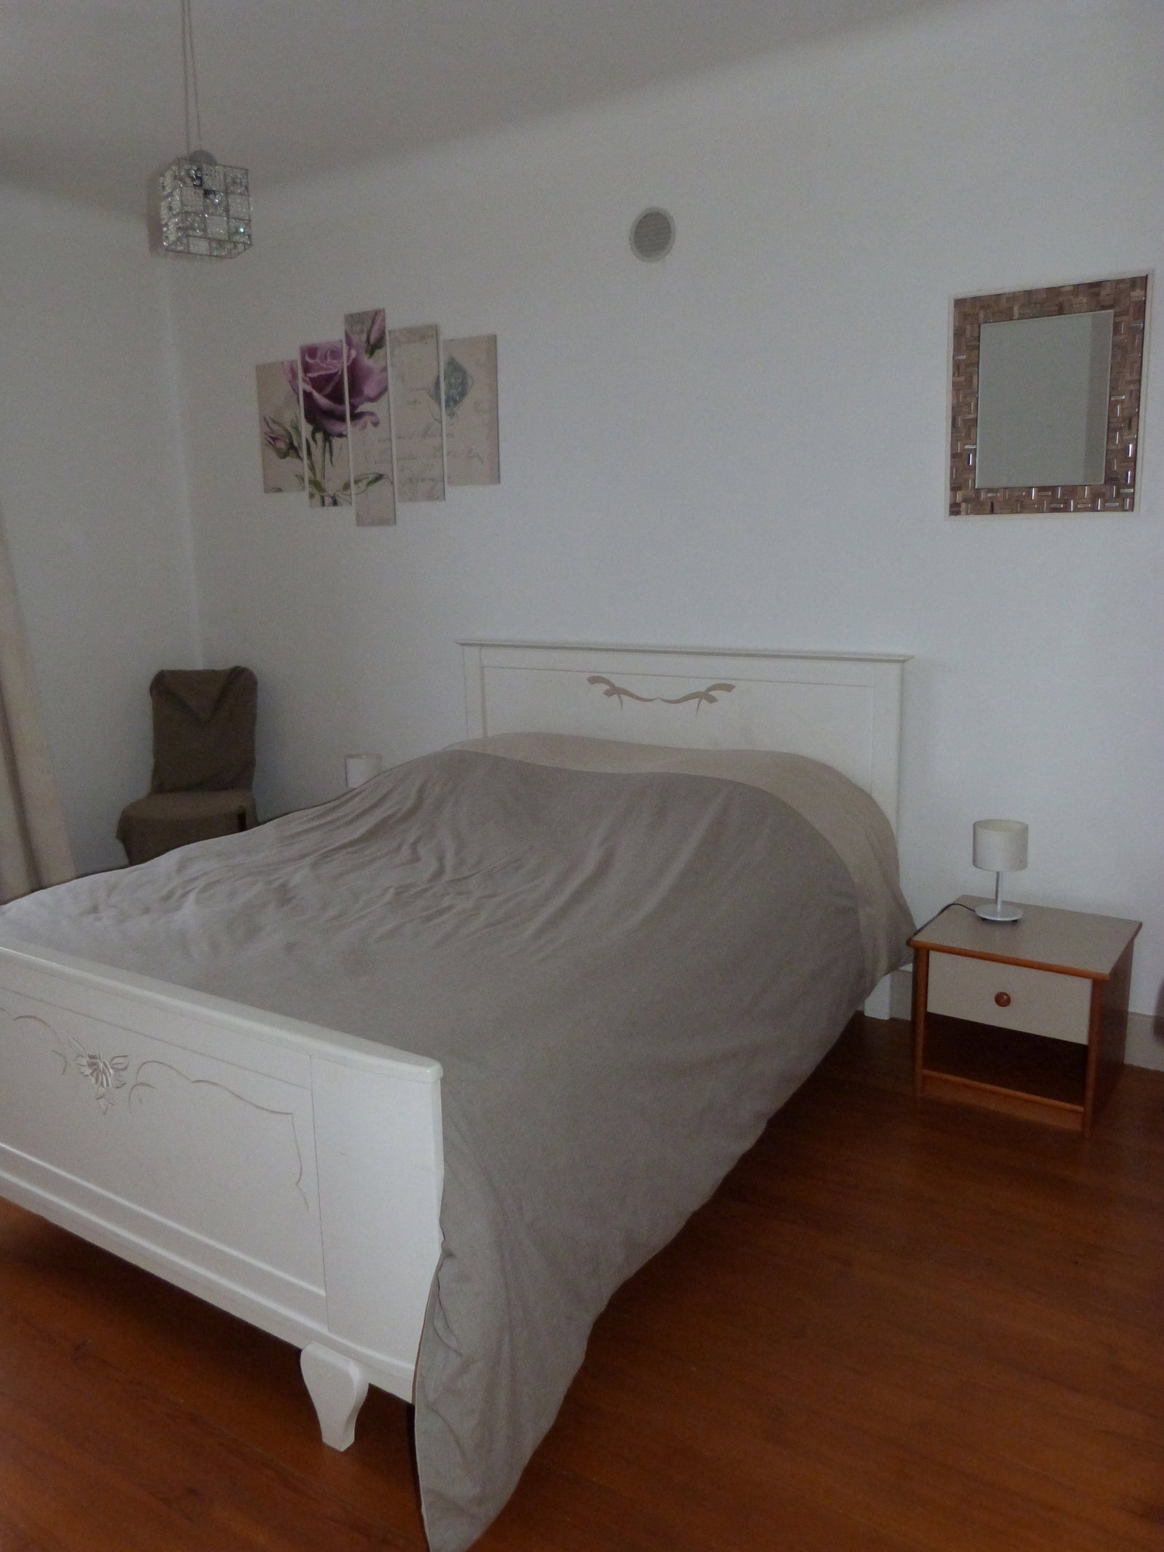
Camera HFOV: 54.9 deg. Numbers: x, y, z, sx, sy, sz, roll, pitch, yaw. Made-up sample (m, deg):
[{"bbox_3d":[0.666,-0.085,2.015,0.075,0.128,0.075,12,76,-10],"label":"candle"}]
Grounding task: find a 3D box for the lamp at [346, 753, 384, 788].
[{"bbox_3d":[-0.802,0.053,4.155,0.141,0.253,0.141,6,13,32],"label":"lamp"}]

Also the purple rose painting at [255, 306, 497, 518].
[{"bbox_3d":[-0.756,-1.282,4.049,1.137,0.735,0.025,6,13,32],"label":"purple rose painting"}]

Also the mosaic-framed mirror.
[{"bbox_3d":[1.183,-0.954,2.871,0.452,0.551,0.030,6,13,32],"label":"mosaic-framed mirror"}]

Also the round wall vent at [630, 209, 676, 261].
[{"bbox_3d":[0.211,-1.616,3.351,0.157,0.157,0.020,6,11,33],"label":"round wall vent"}]

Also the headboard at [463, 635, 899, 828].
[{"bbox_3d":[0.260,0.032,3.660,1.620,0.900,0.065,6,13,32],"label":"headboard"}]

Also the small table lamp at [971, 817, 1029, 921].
[{"bbox_3d":[1.105,0.255,2.962,0.142,0.253,0.142,6,13,32],"label":"small table lamp"}]

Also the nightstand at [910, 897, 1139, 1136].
[{"bbox_3d":[1.152,0.604,2.923,0.460,0.417,0.442,7,14,35],"label":"nightstand"}]

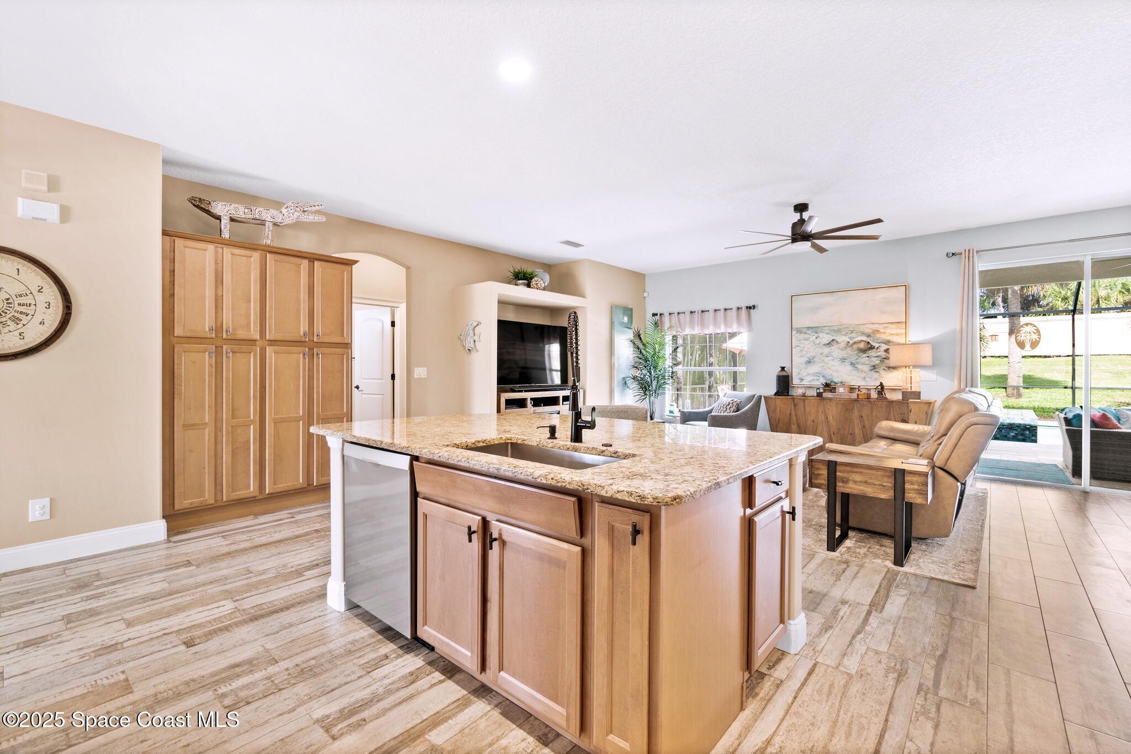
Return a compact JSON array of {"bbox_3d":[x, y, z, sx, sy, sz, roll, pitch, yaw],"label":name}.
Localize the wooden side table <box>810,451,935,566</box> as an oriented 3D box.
[{"bbox_3d":[2.113,0.884,3.267,0.670,0.624,0.440,1,2,41],"label":"wooden side table"}]

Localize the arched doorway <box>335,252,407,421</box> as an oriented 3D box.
[{"bbox_3d":[-2.144,-0.111,5.227,0.140,2.495,0.910,1,2,42],"label":"arched doorway"}]

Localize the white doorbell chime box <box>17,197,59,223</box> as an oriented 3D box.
[{"bbox_3d":[-3.283,-1.032,2.941,0.050,0.123,0.173,1,1,42],"label":"white doorbell chime box"}]

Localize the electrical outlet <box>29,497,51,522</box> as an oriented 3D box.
[{"bbox_3d":[-3.237,0.822,2.905,0.012,0.131,0.087,2,2,42],"label":"electrical outlet"}]

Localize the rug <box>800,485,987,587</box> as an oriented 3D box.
[{"bbox_3d":[2.494,1.165,4.665,2.460,0.014,3.080,1,2,43],"label":"rug"}]

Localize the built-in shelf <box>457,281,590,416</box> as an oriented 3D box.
[{"bbox_3d":[-0.544,0.001,6.360,0.720,2.240,1.800,1,2,42],"label":"built-in shelf"}]

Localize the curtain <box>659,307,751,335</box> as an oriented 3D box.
[{"bbox_3d":[2.098,-0.849,7.262,1.530,0.370,0.090,1,2,41],"label":"curtain"}]

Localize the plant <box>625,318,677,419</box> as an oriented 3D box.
[{"bbox_3d":[1.349,0.065,7.273,0.770,2.010,0.770,0,1,0],"label":"plant"}]

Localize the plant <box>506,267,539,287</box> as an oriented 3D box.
[{"bbox_3d":[-0.557,-1.281,6.136,0.380,0.310,0.380,0,1,0],"label":"plant"}]

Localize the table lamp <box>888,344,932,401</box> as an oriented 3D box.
[{"bbox_3d":[3.863,-0.070,5.270,0.390,0.660,0.260,2,2,42],"label":"table lamp"}]

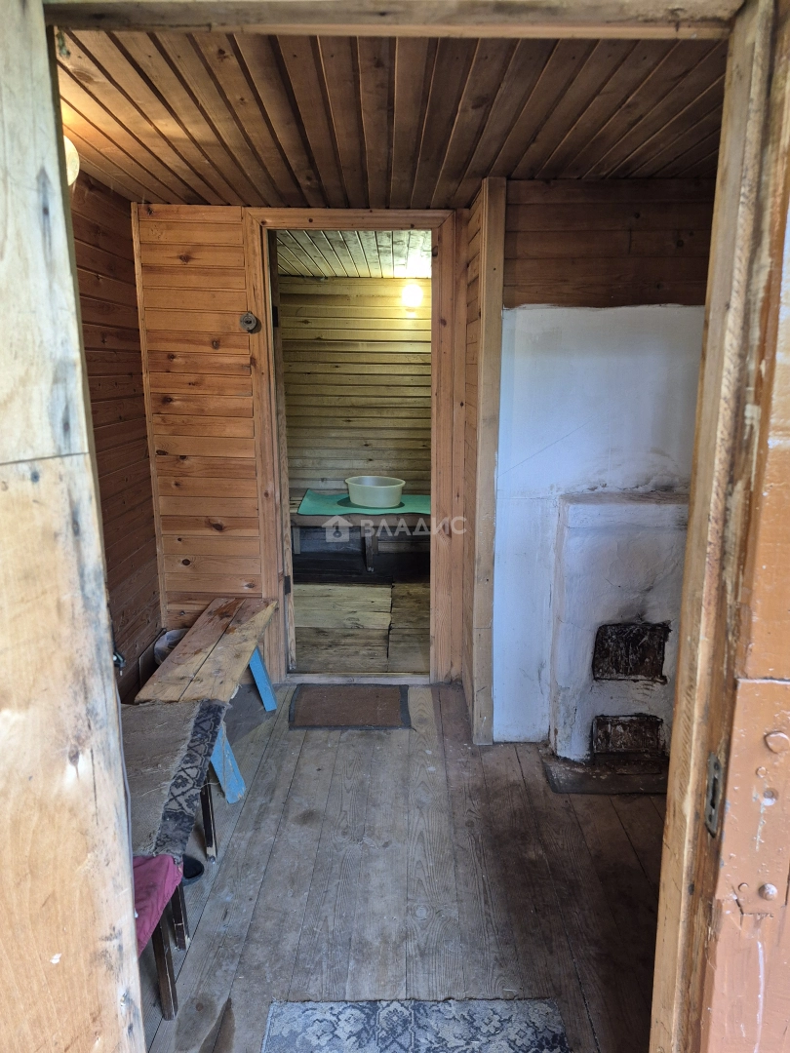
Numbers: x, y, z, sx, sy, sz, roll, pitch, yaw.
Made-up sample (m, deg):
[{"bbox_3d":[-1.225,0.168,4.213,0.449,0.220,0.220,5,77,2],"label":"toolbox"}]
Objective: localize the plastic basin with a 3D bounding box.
[{"bbox_3d":[-0.143,-0.262,5.250,0.450,0.165,0.450,1,12,0],"label":"plastic basin"}]

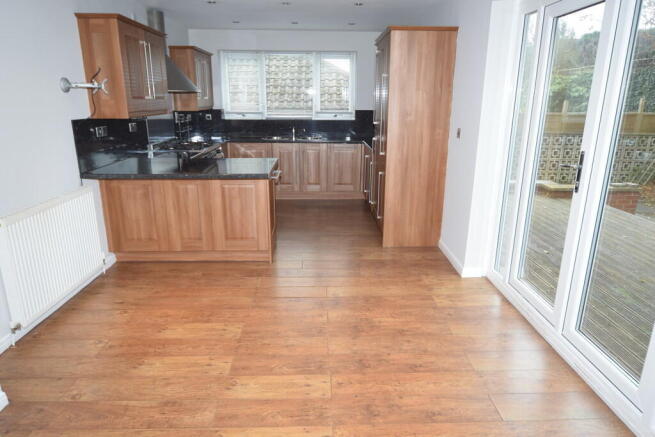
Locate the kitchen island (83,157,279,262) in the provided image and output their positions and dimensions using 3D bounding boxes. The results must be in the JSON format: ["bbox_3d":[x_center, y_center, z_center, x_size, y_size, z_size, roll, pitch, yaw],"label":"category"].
[{"bbox_3d":[-1.275,-0.066,3.893,1.540,0.901,0.926,0,17,-1],"label":"kitchen island"}]

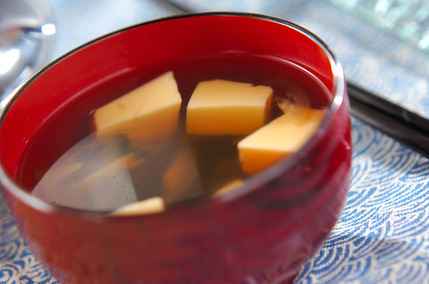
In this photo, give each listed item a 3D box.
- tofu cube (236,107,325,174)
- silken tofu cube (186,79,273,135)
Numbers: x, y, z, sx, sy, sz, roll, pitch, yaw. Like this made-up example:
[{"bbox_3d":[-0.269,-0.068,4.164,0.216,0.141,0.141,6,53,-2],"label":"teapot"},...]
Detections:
[{"bbox_3d":[0.024,0.001,0.567,0.020,0.011,0.025,11,36,44],"label":"tofu cube"},{"bbox_3d":[0.006,-0.011,0.591,0.026,0.011,0.017,3,30,15],"label":"silken tofu cube"}]

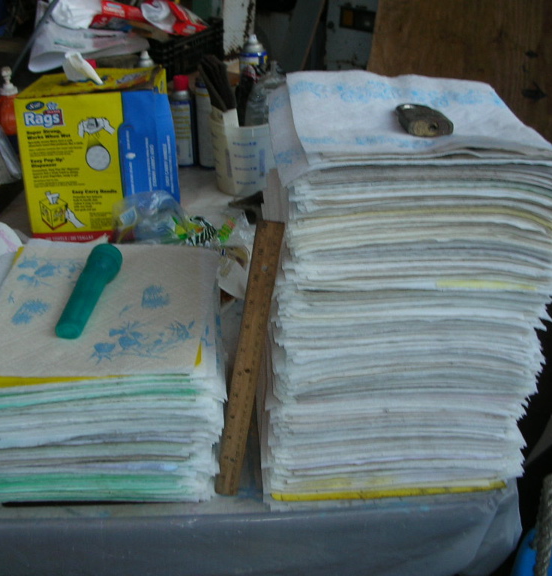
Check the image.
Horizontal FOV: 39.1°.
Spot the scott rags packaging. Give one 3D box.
[{"bbox_3d":[-0.331,-0.259,1.494,0.243,0.270,0.223,-2,26,-1],"label":"scott rags packaging"}]

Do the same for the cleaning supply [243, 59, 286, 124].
[{"bbox_3d":[-0.026,-0.353,1.655,0.090,0.250,0.080,13,25,14],"label":"cleaning supply"}]

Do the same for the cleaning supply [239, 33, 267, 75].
[{"bbox_3d":[-0.052,-0.510,1.954,0.066,0.250,0.066,-10,27,-16],"label":"cleaning supply"}]

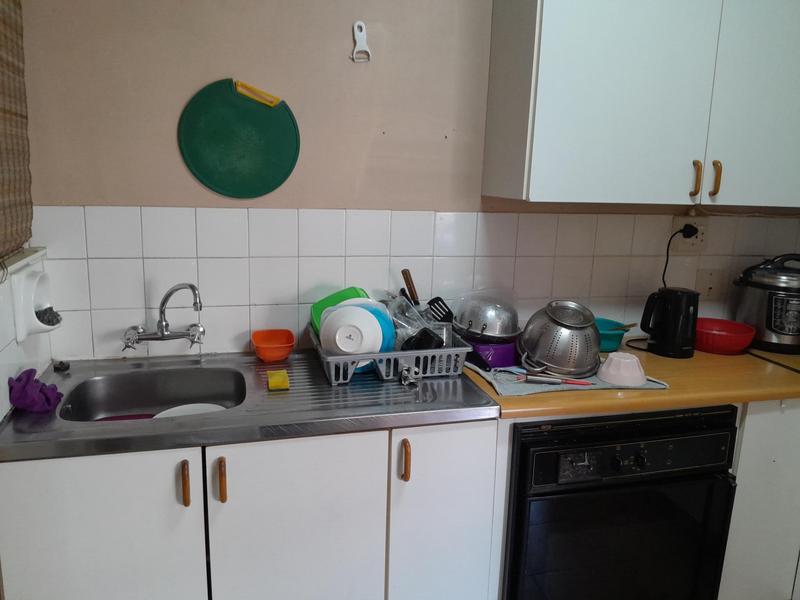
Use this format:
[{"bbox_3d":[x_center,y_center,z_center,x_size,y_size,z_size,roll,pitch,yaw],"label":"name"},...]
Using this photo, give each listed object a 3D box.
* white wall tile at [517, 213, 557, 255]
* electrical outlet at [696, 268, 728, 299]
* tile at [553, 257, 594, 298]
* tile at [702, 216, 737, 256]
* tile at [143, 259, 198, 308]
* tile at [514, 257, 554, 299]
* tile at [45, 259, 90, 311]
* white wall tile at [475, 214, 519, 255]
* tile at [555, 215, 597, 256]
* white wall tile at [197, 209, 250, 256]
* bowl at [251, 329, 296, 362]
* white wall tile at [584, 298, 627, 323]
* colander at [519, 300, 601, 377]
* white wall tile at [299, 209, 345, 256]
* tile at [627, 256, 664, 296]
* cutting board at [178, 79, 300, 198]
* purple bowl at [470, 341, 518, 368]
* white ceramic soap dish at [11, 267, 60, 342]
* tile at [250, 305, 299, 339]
[{"bbox_3d":[0.479,-0.225,2.084,0.149,0.148,0.008,-1,11,-15],"label":"white wall tile"},{"bbox_3d":[1.206,-0.054,2.328,0.124,0.120,0.012,-1,10,-14],"label":"electrical outlet"},{"bbox_3d":[0.620,-0.081,2.148,0.149,0.148,0.008,-1,11,-15],"label":"tile"},{"bbox_3d":[1.228,-0.246,2.317,0.150,0.150,0.010,-1,11,-14],"label":"tile"},{"bbox_3d":[-0.686,-0.051,1.810,0.149,0.148,0.008,-1,11,-15],"label":"tile"},{"bbox_3d":[0.482,-0.079,2.141,0.150,0.150,0.008,-1,10,-15],"label":"tile"},{"bbox_3d":[-0.973,-0.044,1.771,0.117,0.150,0.010,-1,10,-14],"label":"tile"},{"bbox_3d":[0.337,-0.226,2.088,0.150,0.150,0.010,-1,11,-14],"label":"white wall tile"},{"bbox_3d":[0.632,-0.232,2.153,0.150,0.150,0.008,-1,10,-15],"label":"tile"},{"bbox_3d":[-0.537,-0.202,1.820,0.149,0.148,0.008,-1,11,-15],"label":"white wall tile"},{"bbox_3d":[-0.390,0.146,1.851,0.124,0.073,0.130,-1,10,-15],"label":"bowl"},{"bbox_3d":[0.775,0.064,2.262,0.150,0.150,0.010,-1,11,-14],"label":"white wall tile"},{"bbox_3d":[0.489,0.099,1.783,0.257,0.139,0.307,31,36,32],"label":"colander"},{"bbox_3d":[-0.251,-0.216,1.936,0.150,0.150,0.010,-1,11,-14],"label":"white wall tile"},{"bbox_3d":[0.928,-0.089,2.261,0.150,0.150,0.010,-1,10,-14],"label":"tile"},{"bbox_3d":[-0.469,-0.473,1.774,0.348,0.343,0.013,-1,11,-15],"label":"cutting board"},{"bbox_3d":[0.284,0.149,1.907,0.175,0.088,0.175,-1,11,-14],"label":"purple bowl"},{"bbox_3d":[-0.954,0.009,1.608,0.090,0.178,0.150,-1,11,-14],"label":"white ceramic soap dish"},{"bbox_3d":[-0.404,0.091,1.935,0.150,0.150,0.008,-1,10,-15],"label":"tile"}]

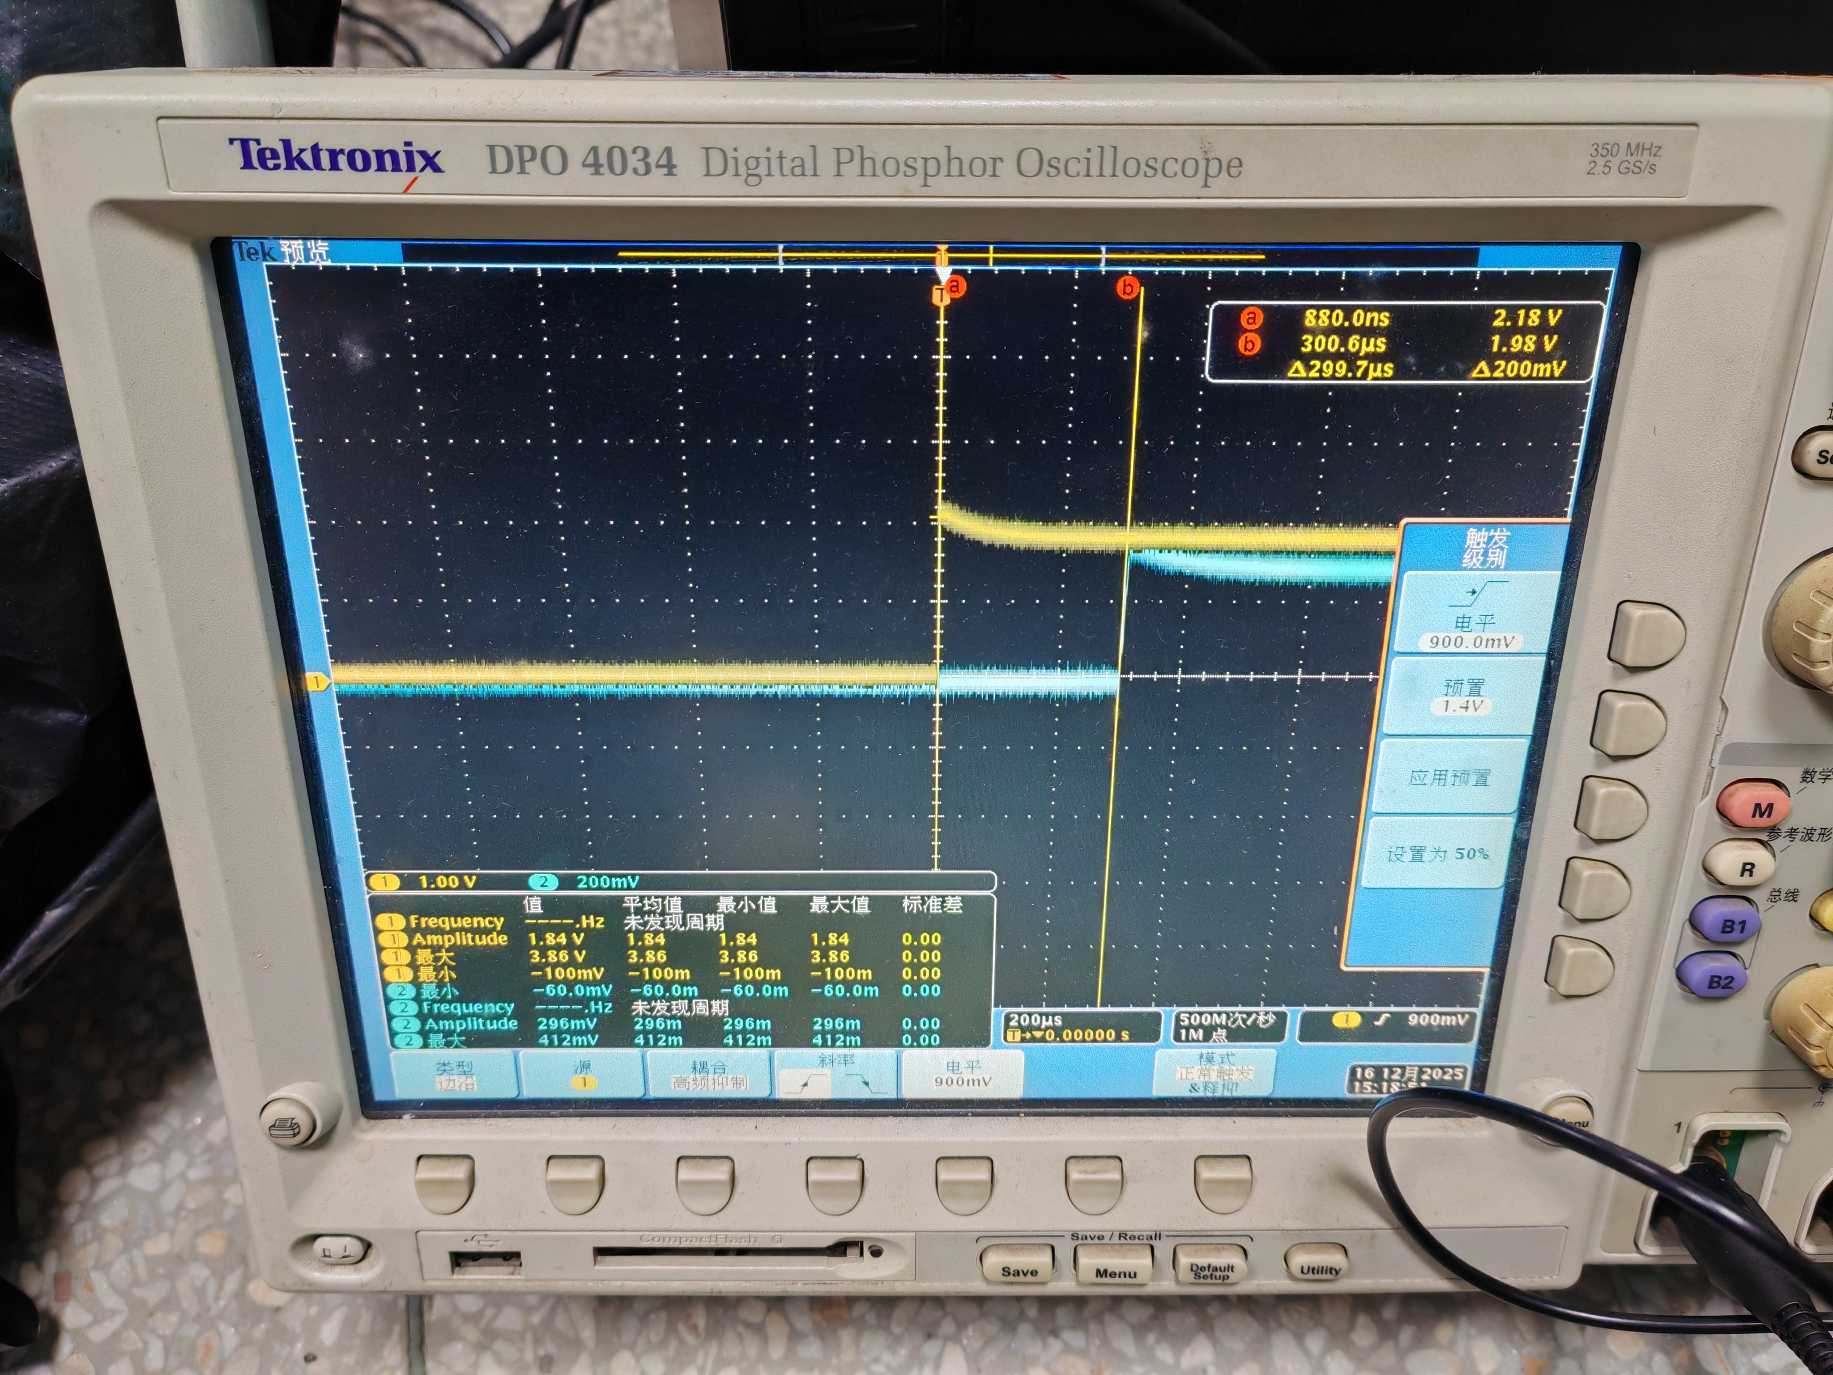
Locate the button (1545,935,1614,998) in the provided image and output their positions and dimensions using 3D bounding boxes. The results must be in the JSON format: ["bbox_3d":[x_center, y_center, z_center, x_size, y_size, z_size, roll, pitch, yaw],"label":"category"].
[{"bbox_3d":[0.116,0.049,0.250,0.009,0.010,0.005,0,22,-1],"label":"button"}]

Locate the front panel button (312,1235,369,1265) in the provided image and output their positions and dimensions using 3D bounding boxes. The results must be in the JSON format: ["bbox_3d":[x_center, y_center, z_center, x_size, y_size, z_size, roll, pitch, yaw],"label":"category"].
[{"bbox_3d":[-0.108,0.105,0.270,0.010,0.007,0.004,0,22,-1],"label":"front panel button"}]

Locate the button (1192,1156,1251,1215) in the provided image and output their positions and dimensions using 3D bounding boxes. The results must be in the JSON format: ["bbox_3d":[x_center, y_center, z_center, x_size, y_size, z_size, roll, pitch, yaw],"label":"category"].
[{"bbox_3d":[0.057,0.093,0.267,0.010,0.009,0.005,0,22,-1],"label":"button"}]

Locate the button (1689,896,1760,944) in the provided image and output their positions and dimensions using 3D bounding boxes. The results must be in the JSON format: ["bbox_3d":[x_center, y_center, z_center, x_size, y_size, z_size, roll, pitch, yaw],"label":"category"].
[{"bbox_3d":[0.141,0.041,0.249,0.012,0.008,0.003,0,22,-1],"label":"button"}]

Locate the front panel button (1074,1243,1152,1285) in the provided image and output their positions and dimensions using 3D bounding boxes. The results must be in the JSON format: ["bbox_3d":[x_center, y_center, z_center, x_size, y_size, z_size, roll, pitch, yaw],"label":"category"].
[{"bbox_3d":[0.037,0.109,0.269,0.015,0.007,0.003,0,22,-1],"label":"front panel button"}]

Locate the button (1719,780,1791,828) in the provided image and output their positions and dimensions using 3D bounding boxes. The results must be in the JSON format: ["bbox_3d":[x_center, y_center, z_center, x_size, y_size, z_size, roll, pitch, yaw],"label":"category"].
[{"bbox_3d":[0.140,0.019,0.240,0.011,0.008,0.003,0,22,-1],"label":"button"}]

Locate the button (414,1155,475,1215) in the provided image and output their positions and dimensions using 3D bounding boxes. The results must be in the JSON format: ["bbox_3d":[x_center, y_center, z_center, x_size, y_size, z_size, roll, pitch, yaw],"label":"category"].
[{"bbox_3d":[-0.087,0.092,0.265,0.010,0.009,0.005,0,22,-1],"label":"button"}]

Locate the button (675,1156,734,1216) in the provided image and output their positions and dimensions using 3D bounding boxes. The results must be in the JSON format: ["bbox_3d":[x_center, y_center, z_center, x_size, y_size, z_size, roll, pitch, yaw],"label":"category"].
[{"bbox_3d":[-0.039,0.093,0.266,0.010,0.009,0.005,0,22,-1],"label":"button"}]

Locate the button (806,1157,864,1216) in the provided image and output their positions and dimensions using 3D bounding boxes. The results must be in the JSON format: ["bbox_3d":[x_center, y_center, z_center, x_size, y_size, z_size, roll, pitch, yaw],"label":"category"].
[{"bbox_3d":[-0.015,0.093,0.265,0.011,0.010,0.004,0,9,-1],"label":"button"}]

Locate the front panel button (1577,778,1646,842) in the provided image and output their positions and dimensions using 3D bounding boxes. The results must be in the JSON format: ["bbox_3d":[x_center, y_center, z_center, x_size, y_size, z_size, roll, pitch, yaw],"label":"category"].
[{"bbox_3d":[0.117,0.020,0.240,0.011,0.011,0.004,2,22,5],"label":"front panel button"}]

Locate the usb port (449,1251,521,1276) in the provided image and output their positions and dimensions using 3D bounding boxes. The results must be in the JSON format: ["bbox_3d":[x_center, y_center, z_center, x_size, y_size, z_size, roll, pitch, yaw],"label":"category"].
[{"bbox_3d":[-0.081,0.106,0.272,0.013,0.006,0.009,0,22,-1],"label":"usb port"}]

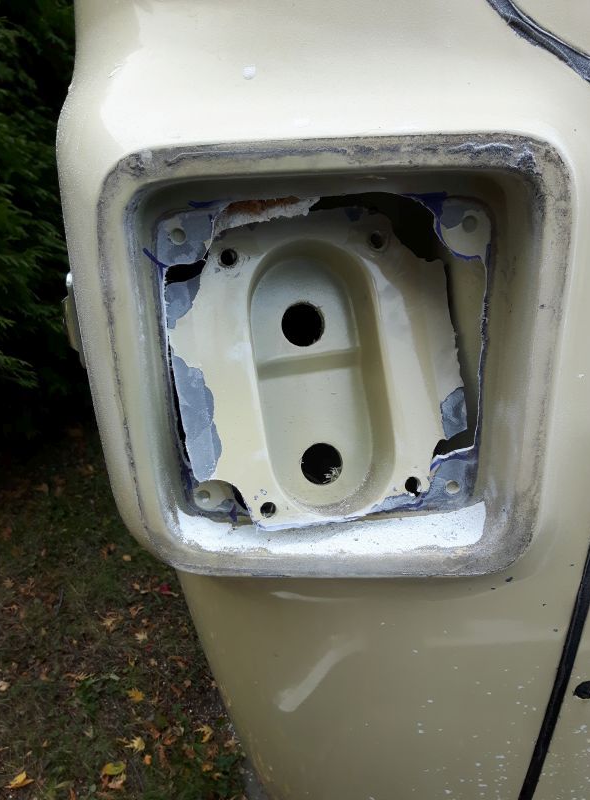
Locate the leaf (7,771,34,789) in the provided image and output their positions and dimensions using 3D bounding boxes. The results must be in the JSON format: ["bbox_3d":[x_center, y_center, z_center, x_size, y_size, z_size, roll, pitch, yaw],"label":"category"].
[{"bbox_3d":[-0.542,0.753,1.411,0.032,0.020,0.046,16,25,37],"label":"leaf"}]

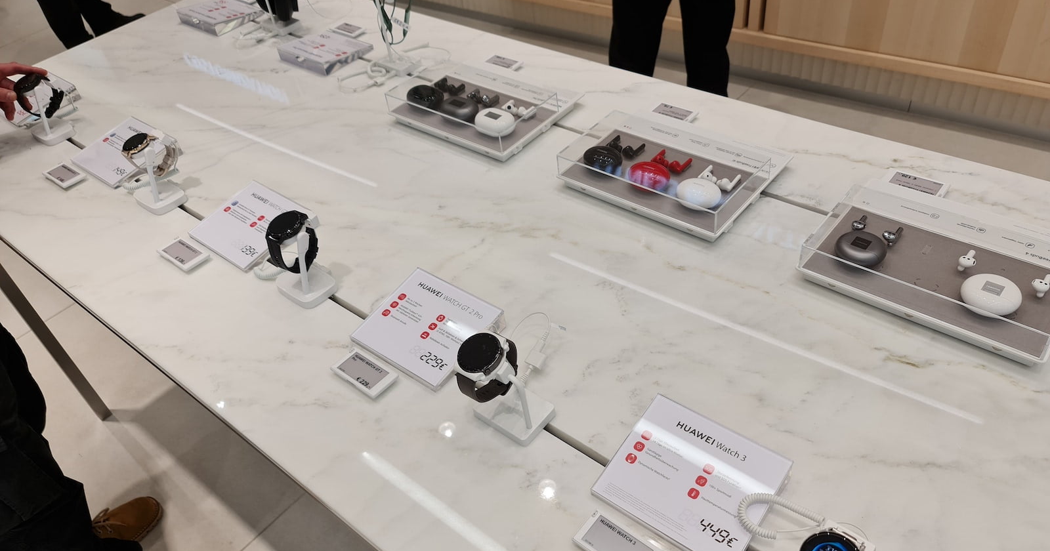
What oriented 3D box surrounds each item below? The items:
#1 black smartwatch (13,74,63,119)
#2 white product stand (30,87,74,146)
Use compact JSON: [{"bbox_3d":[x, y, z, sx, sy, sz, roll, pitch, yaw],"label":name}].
[{"bbox_3d":[-0.872,-0.322,1.369,0.050,0.070,0.070,26,64,31],"label":"black smartwatch"},{"bbox_3d":[-0.882,-0.300,1.383,0.077,0.101,0.056,26,52,31],"label":"white product stand"}]

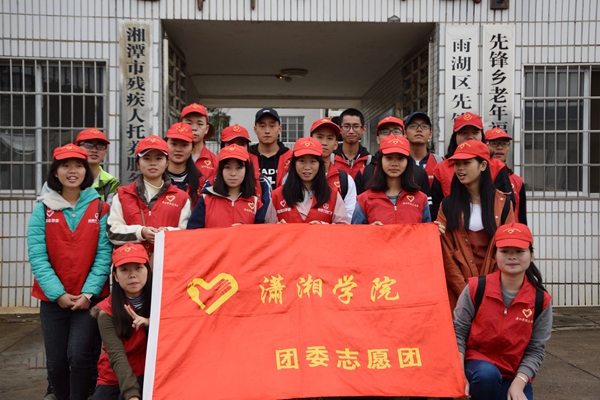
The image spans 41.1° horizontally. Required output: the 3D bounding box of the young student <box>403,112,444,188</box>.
[{"bbox_3d":[0.807,0.284,5.400,0.500,1.750,0.330,0,0,7],"label":"young student"}]

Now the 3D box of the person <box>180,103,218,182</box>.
[{"bbox_3d":[-0.660,0.258,5.200,0.500,1.770,0.330,0,0,-6],"label":"person"}]

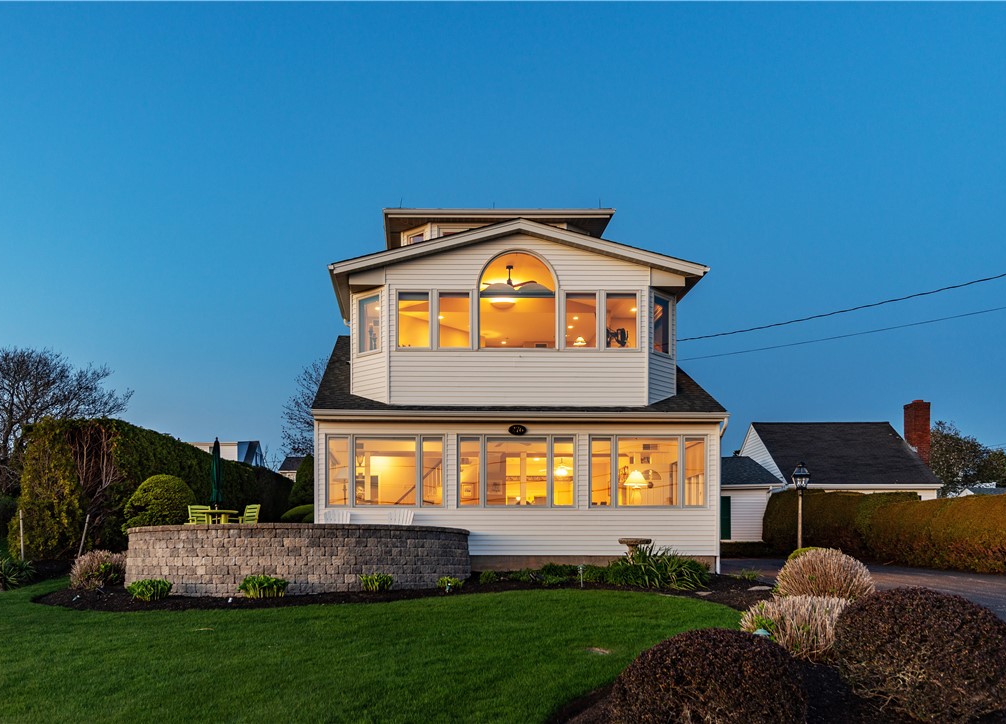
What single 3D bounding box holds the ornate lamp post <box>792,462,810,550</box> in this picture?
[{"bbox_3d":[5.655,2.908,16.000,0.310,2.050,0.310,0,-8,0],"label":"ornate lamp post"}]

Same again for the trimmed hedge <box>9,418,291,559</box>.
[{"bbox_3d":[-8.600,3.500,23.000,1.700,2.800,13.000,0,-8,3],"label":"trimmed hedge"}]

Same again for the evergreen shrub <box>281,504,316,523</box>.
[{"bbox_3d":[-4.560,3.821,19.500,1.300,1.100,1.300,0,-8,0],"label":"evergreen shrub"}]

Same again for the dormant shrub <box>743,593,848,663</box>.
[{"bbox_3d":[3.114,2.798,8.900,1.100,0.660,1.000,0,-8,0],"label":"dormant shrub"}]

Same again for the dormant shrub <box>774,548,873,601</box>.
[{"bbox_3d":[4.440,2.985,11.700,1.280,0.750,1.200,0,-8,0],"label":"dormant shrub"}]

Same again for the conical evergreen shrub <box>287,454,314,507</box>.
[{"bbox_3d":[-5.014,3.738,22.000,1.500,2.400,1.500,0,-8,0],"label":"conical evergreen shrub"}]

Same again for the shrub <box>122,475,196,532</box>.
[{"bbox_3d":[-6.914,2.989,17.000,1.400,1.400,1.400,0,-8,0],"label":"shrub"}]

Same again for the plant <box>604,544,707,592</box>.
[{"bbox_3d":[2.762,3.698,15.200,1.800,0.750,1.200,0,-8,0],"label":"plant"}]

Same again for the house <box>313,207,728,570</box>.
[{"bbox_3d":[0.150,0.450,21.800,8.500,9.000,9.800,0,-8,-3],"label":"house"}]

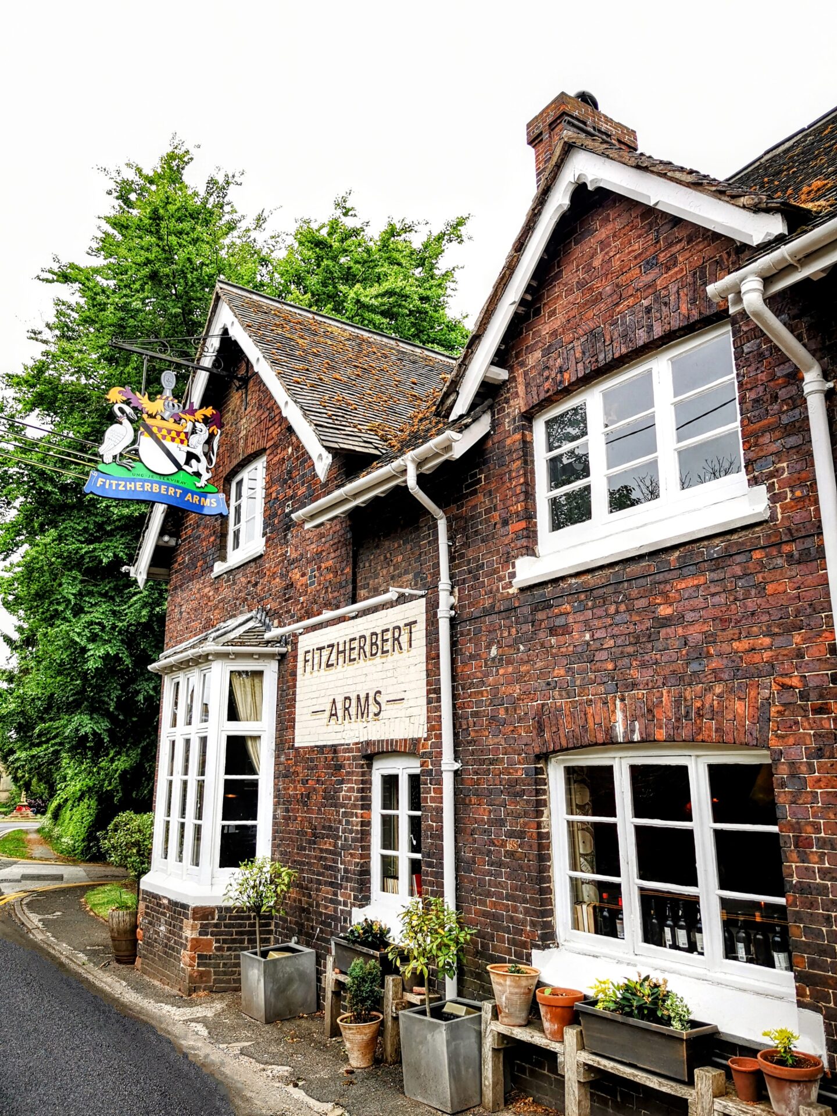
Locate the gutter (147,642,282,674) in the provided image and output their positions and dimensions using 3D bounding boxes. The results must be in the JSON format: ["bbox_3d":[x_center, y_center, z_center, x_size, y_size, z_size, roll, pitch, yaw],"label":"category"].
[{"bbox_3d":[-2.481,1.208,10.157,0.690,0.130,2.900,9,-17,-34],"label":"gutter"}]

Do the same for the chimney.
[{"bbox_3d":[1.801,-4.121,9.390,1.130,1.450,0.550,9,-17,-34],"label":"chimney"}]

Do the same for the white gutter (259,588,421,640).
[{"bbox_3d":[-0.769,0.559,8.069,0.360,0.120,2.480,9,-17,-34],"label":"white gutter"}]

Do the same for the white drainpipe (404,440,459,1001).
[{"bbox_3d":[0.087,1.314,6.336,0.416,4.257,0.119,10,-17,-34],"label":"white drainpipe"}]

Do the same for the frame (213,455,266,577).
[{"bbox_3d":[-2.072,-0.543,10.498,0.218,1.366,1.505,10,-17,-34],"label":"frame"}]

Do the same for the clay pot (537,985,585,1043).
[{"bbox_3d":[0.814,2.607,4.990,0.277,0.297,0.277,0,-14,0],"label":"clay pot"}]

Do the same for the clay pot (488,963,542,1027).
[{"bbox_3d":[0.580,2.648,5.267,0.320,0.320,0.320,-1,-14,0],"label":"clay pot"}]

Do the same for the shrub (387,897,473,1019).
[{"bbox_3d":[0.053,2.522,5.500,0.480,0.725,0.480,-1,-14,0],"label":"shrub"}]

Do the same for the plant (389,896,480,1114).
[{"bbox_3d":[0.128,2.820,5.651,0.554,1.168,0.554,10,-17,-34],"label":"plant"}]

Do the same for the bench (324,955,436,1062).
[{"bbox_3d":[-0.267,3.320,6.437,0.360,0.570,1.340,9,-17,-34],"label":"bench"}]

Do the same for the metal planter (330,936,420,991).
[{"bbox_3d":[-0.370,3.077,6.646,0.267,0.247,0.743,10,-17,-34],"label":"metal planter"}]

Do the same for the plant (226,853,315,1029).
[{"bbox_3d":[-1.352,3.403,7.862,0.660,1.290,0.640,9,-17,-34],"label":"plant"}]

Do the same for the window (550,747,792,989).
[{"bbox_3d":[1.420,1.735,5.126,0.130,1.210,1.750,9,-17,-34],"label":"window"}]

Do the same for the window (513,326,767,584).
[{"bbox_3d":[1.355,-0.622,5.632,0.240,1.330,2.000,9,-17,-34],"label":"window"}]

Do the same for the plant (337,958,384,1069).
[{"bbox_3d":[-0.390,3.185,6.131,0.317,0.693,0.317,0,-14,0],"label":"plant"}]

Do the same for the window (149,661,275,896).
[{"bbox_3d":[-2.399,2.450,9.649,0.574,2.445,2.574,10,-17,-34],"label":"window"}]

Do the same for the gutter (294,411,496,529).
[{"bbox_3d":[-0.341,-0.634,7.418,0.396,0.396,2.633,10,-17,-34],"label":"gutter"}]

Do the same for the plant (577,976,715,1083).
[{"bbox_3d":[1.185,2.404,4.562,0.277,0.426,0.772,10,-17,-34],"label":"plant"}]

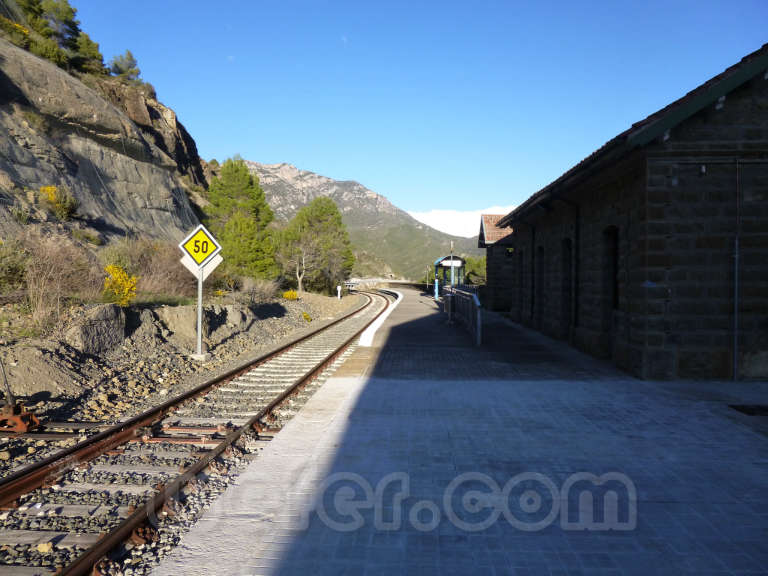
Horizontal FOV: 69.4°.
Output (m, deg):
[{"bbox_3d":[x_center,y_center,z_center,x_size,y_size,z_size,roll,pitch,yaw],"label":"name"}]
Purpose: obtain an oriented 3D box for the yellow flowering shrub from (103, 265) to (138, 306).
[{"bbox_3d":[-7.886,-0.075,16.600,1.080,1.270,1.050,1,1,0],"label":"yellow flowering shrub"}]

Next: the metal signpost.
[{"bbox_3d":[-4.830,0.118,14.600,1.200,3.570,0.400,1,1,7],"label":"metal signpost"}]

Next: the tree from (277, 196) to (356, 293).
[{"bbox_3d":[-5.681,-3.607,46.000,6.400,8.000,6.000,1,1,0],"label":"tree"}]

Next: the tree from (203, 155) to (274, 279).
[{"bbox_3d":[-10.089,-4.746,39.000,5.100,8.700,5.000,1,1,0],"label":"tree"}]

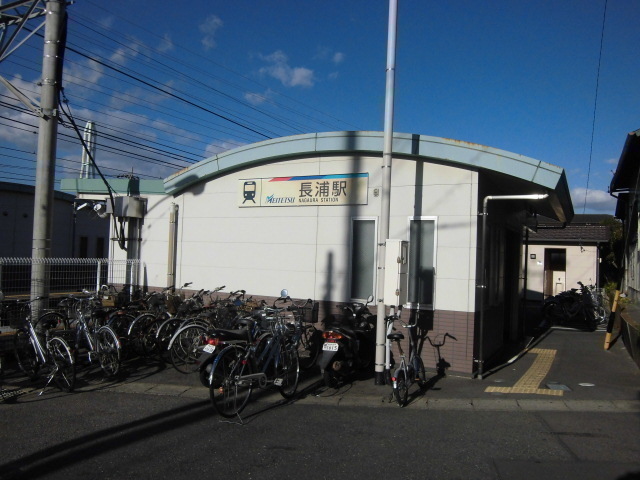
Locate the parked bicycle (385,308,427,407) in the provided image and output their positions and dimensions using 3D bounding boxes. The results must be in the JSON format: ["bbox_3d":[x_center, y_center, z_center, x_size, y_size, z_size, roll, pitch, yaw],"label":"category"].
[{"bbox_3d":[1.080,1.311,5.620,0.520,1.020,1.420,1,-2,22],"label":"parked bicycle"}]

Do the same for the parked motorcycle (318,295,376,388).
[{"bbox_3d":[0.400,1.286,6.400,0.680,1.080,1.800,1,-2,26],"label":"parked motorcycle"}]

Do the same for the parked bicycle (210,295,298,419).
[{"bbox_3d":[-0.600,1.207,5.030,0.570,1.090,1.730,1,-2,28],"label":"parked bicycle"}]

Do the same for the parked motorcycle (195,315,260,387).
[{"bbox_3d":[-0.880,1.253,6.030,0.660,1.030,1.800,0,-3,39],"label":"parked motorcycle"}]

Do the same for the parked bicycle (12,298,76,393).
[{"bbox_3d":[-3.370,1.226,5.850,1.680,1.000,0.560,0,-3,39],"label":"parked bicycle"}]

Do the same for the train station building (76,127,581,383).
[{"bbox_3d":[-0.057,0.204,11.015,10.050,3.560,6.200,1,-2,27],"label":"train station building"}]

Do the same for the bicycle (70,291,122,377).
[{"bbox_3d":[-3.050,1.249,6.480,1.700,1.000,0.560,0,-3,43],"label":"bicycle"}]

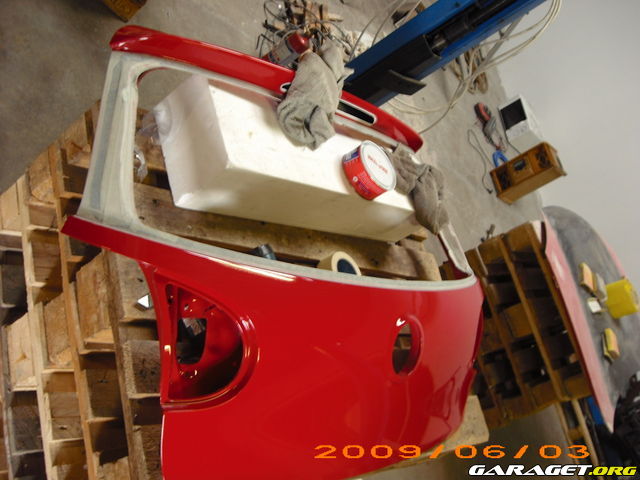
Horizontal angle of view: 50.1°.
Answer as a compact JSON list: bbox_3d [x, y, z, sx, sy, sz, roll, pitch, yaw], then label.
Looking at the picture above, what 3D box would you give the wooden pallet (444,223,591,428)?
[{"bbox_3d":[1.209,0.509,3.666,1.200,0.720,0.800,12,56,-49],"label":"wooden pallet"}]

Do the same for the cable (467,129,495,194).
[{"bbox_3d":[1.266,-0.597,5.208,0.318,0.030,0.603,17,53,-47],"label":"cable"}]

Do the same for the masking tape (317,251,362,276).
[{"bbox_3d":[0.050,0.093,1.705,0.116,0.050,0.116,12,56,-49],"label":"masking tape"}]

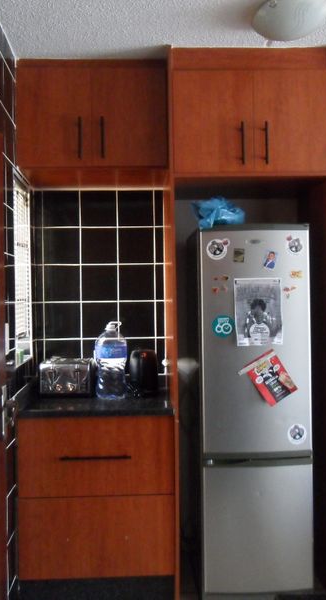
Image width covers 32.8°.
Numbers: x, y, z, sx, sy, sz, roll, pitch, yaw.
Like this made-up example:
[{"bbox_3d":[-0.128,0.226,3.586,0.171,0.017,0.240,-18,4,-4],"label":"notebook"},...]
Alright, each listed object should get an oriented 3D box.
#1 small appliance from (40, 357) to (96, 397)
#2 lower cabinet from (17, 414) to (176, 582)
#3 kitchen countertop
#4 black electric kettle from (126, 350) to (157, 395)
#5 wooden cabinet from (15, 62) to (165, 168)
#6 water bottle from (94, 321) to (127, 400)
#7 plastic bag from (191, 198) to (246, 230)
[{"bbox_3d":[-0.490,0.404,2.867,0.256,0.178,0.230,0,0,-3],"label":"small appliance"},{"bbox_3d":[-0.313,0.908,2.760,0.703,0.780,0.505,0,0,-3],"label":"lower cabinet"},{"bbox_3d":[-0.316,0.508,2.746,0.710,0.035,0.530,0,0,-3],"label":"kitchen countertop"},{"bbox_3d":[-0.101,0.377,2.915,0.150,0.227,0.170,0,0,-3],"label":"black electric kettle"},{"bbox_3d":[-0.328,-0.839,2.749,0.695,0.486,0.510,0,0,-3],"label":"wooden cabinet"},{"bbox_3d":[-0.258,0.300,2.792,0.160,0.384,0.160,0,0,-3],"label":"water bottle"},{"bbox_3d":[0.258,-0.402,2.603,0.252,0.154,0.220,0,0,-3],"label":"plastic bag"}]

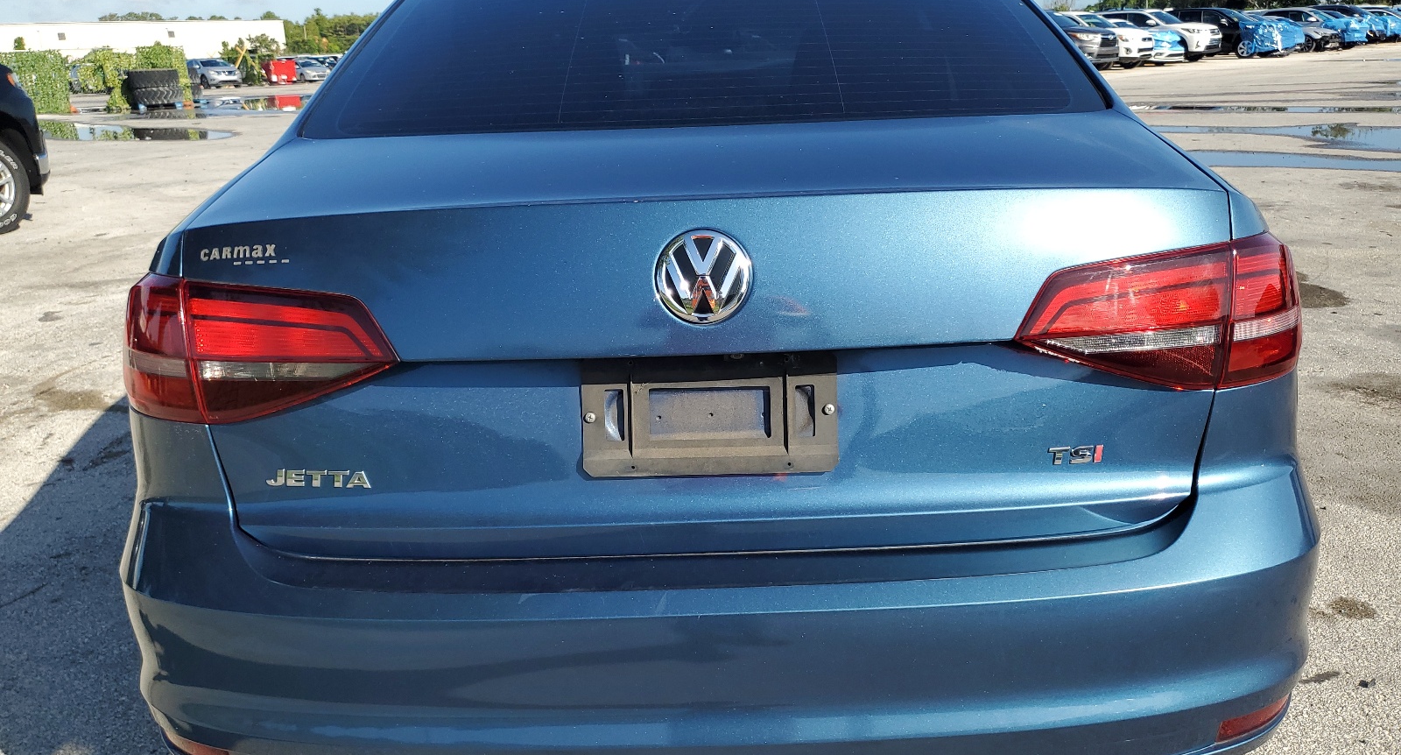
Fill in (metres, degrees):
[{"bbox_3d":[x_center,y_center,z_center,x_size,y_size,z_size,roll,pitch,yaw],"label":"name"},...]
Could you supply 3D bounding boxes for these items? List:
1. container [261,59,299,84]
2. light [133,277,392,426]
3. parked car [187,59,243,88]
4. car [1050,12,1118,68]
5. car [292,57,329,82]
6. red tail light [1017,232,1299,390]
[{"bbox_3d":[-24.196,-17.570,60.500,1.250,1.420,1.650,14,24,41],"label":"container"},{"bbox_3d":[-0.562,-0.052,1.344,0.440,0.200,0.280,-2,18,1],"label":"light"},{"bbox_3d":[-29.000,-18.050,62.500,1.870,1.710,4.800,-17,23,-40],"label":"parked car"},{"bbox_3d":[9.850,-9.850,30.950,1.920,1.750,4.850,-16,22,-37],"label":"car"},{"bbox_3d":[-26.800,-20.850,71.600,1.820,1.480,4.500,-17,23,-39],"label":"car"},{"bbox_3d":[0.588,-0.079,1.300,0.470,0.195,0.280,-2,17,1],"label":"red tail light"}]

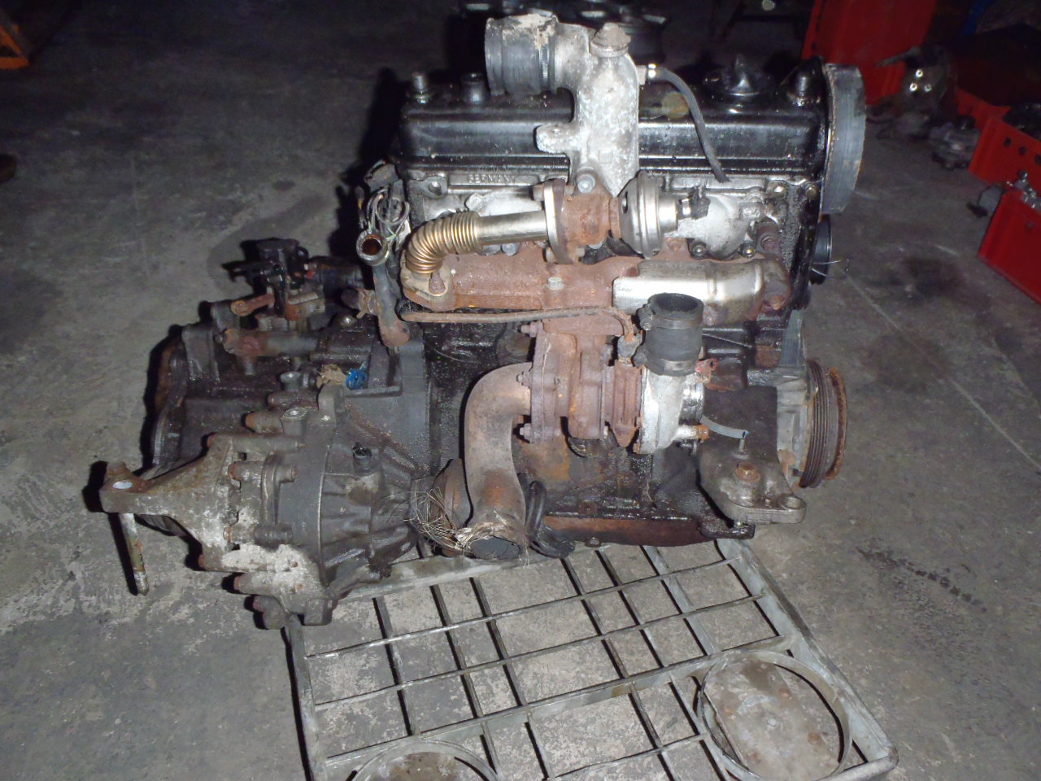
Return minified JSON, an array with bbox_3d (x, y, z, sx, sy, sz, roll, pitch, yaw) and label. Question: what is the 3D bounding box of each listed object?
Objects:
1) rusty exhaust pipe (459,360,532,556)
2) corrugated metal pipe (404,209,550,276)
[{"bbox_3d":[-0.024,0.067,0.809,0.067,0.170,0.126,2,33,0],"label":"rusty exhaust pipe"},{"bbox_3d":[-0.038,-0.131,0.727,0.127,0.066,0.046,4,34,3],"label":"corrugated metal pipe"}]

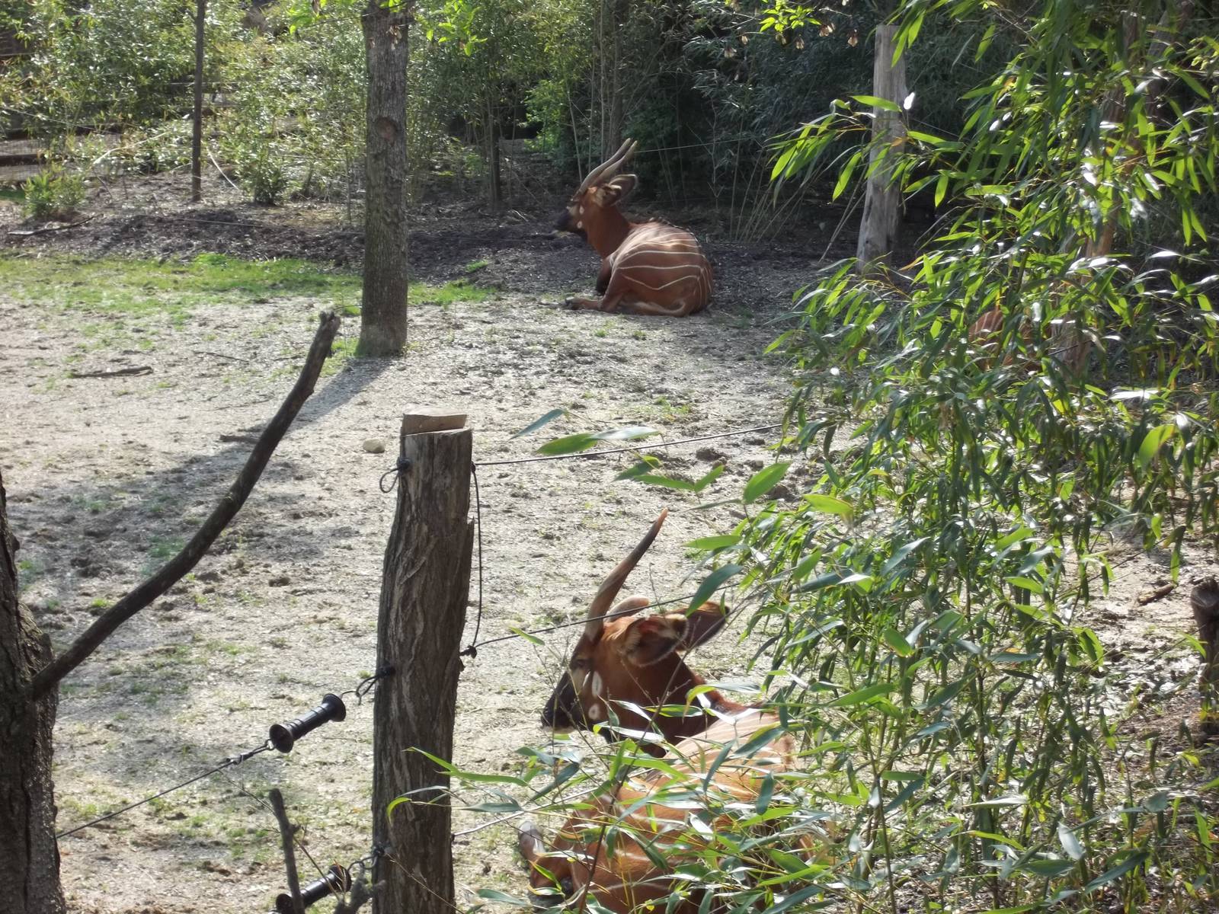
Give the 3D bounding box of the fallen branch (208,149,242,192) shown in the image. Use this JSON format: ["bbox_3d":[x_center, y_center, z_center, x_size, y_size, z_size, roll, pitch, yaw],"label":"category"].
[{"bbox_3d":[-3.396,-2.527,29.800,0.320,0.380,0.120,1,11,0],"label":"fallen branch"}]

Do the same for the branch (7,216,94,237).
[{"bbox_3d":[-4.651,-1.922,28.200,0.780,0.100,0.120,-4,12,-27],"label":"branch"}]

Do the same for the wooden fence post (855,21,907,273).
[{"bbox_3d":[2.111,-2.400,26.250,0.270,1.940,0.270,2,11,0],"label":"wooden fence post"}]

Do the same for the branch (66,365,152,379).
[{"bbox_3d":[-3.174,-0.542,21.500,0.570,0.055,0.090,-3,12,-20],"label":"branch"}]

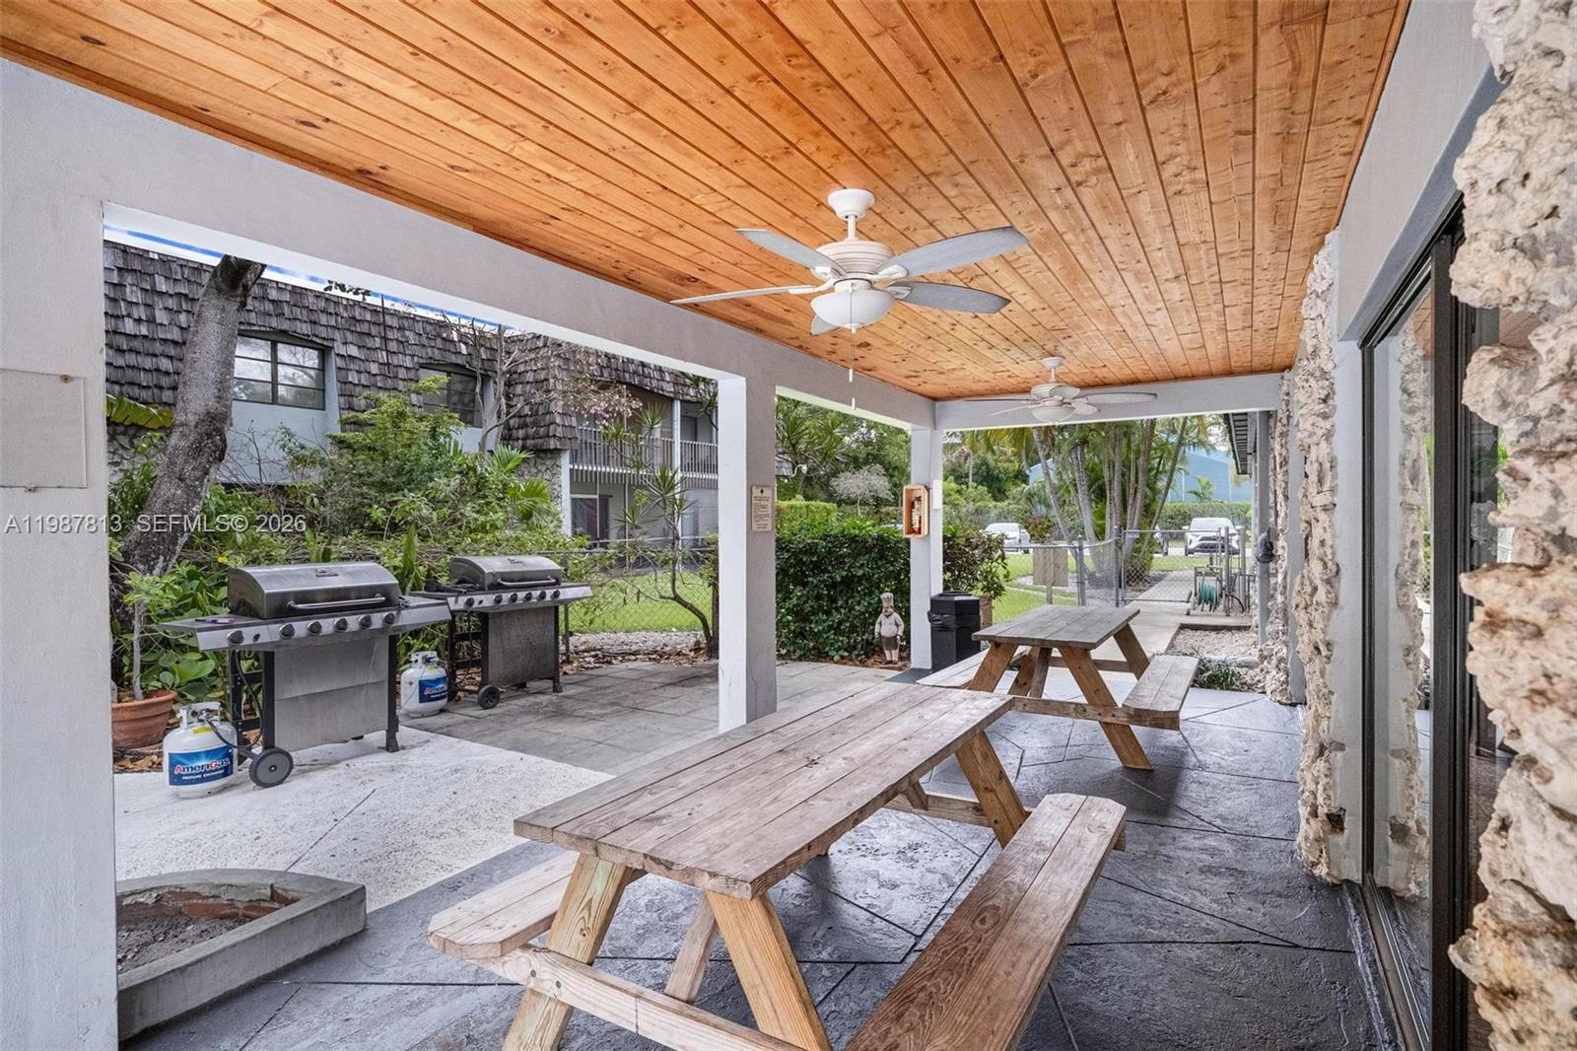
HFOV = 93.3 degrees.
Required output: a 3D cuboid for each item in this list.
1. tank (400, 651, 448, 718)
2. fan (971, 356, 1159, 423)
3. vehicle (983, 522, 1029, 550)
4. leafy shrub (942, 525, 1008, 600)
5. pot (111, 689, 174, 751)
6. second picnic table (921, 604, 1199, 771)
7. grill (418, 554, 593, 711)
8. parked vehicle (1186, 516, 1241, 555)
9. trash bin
[{"bbox_3d":[-2.709,1.191,5.568,0.312,0.456,0.312,-1,0,-20],"label":"tank"},{"bbox_3d":[1.889,-0.959,5.294,1.310,0.460,1.310,0,0,32],"label":"fan"},{"bbox_3d":[10.755,0.696,36.706,1.840,1.560,4.500,0,0,24],"label":"vehicle"},{"bbox_3d":[2.005,0.710,8.305,0.980,1.340,0.850,0,0,32],"label":"leafy shrub"},{"bbox_3d":[-4.352,1.298,4.989,0.400,0.310,0.400,0,0,32],"label":"pot"},{"bbox_3d":[1.963,1.044,5.260,1.540,0.752,1.840,0,0,32],"label":"second picnic table"},{"bbox_3d":[-2.349,0.853,6.126,0.620,1.180,1.370,0,0,35],"label":"grill"},{"bbox_3d":[18.403,0.386,32.204,1.860,1.660,4.550,0,0,32],"label":"parked vehicle"},{"bbox_3d":[1.607,1.036,7.127,0.480,0.750,0.460,0,0,32],"label":"trash bin"}]

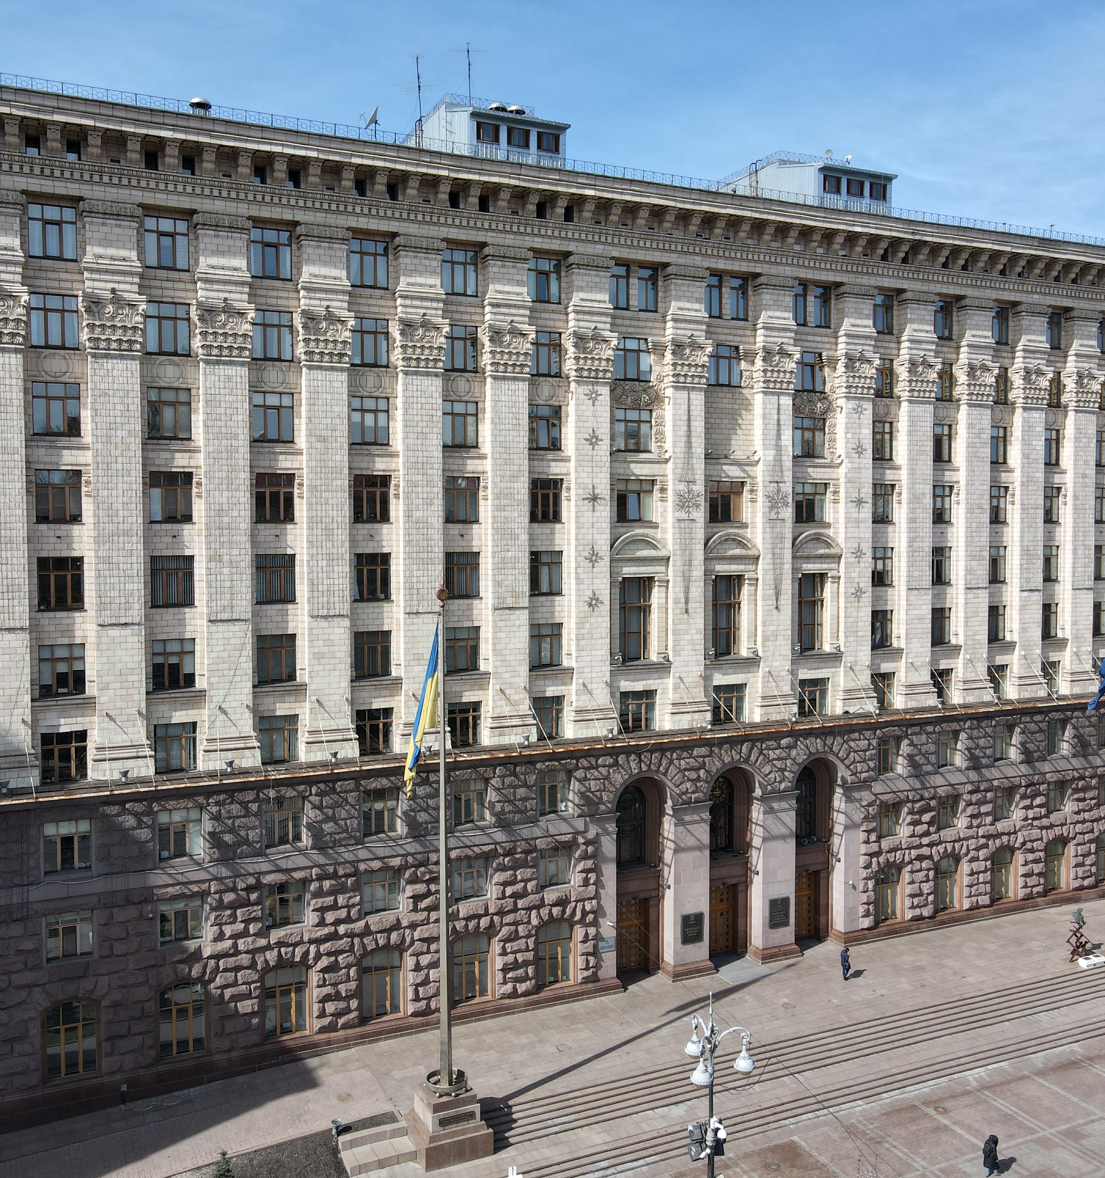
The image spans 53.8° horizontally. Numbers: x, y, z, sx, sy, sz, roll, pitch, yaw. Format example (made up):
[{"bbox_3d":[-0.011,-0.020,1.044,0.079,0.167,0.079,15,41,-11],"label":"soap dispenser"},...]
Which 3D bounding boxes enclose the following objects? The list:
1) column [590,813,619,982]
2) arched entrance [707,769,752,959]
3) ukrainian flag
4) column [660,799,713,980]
[{"bbox_3d":[2.823,16.788,59.486,1.350,8.950,1.000,-2,3,-24],"label":"column"},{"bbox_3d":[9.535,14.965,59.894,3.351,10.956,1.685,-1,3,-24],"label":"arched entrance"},{"bbox_3d":[-5.055,4.658,42.680,1.487,6.859,0.496,-1,3,-13],"label":"ukrainian flag"},{"bbox_3d":[7.275,15.878,58.077,2.855,9.320,1.438,-1,3,-24],"label":"column"}]

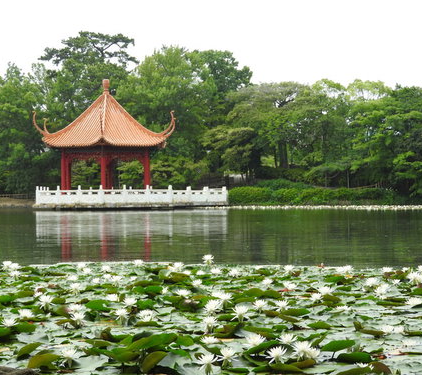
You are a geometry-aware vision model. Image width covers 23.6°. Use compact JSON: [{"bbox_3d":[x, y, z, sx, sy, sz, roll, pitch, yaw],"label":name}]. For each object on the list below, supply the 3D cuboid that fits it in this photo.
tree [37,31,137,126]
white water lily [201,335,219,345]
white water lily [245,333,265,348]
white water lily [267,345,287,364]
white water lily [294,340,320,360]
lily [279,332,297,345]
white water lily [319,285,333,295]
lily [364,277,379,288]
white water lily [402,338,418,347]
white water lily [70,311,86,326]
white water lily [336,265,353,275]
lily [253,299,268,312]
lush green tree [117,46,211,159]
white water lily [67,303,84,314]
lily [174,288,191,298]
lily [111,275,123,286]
[{"bbox_3d":[-9.800,-6.000,80.000,8.200,13.000,8.000,0,0,0],"label":"tree"},{"bbox_3d":[-0.004,1.112,7.420,0.130,0.065,0.130,0,0,0],"label":"white water lily"},{"bbox_3d":[0.327,1.123,7.419,0.147,0.102,0.147,0,0,0],"label":"white water lily"},{"bbox_3d":[0.382,0.966,5.829,0.118,0.097,0.118,0,0,0],"label":"white water lily"},{"bbox_3d":[0.650,1.110,6.886,0.177,0.110,0.170,0,0,0],"label":"white water lily"},{"bbox_3d":[0.496,0.977,6.498,0.119,0.070,0.119,0,0,0],"label":"lily"},{"bbox_3d":[1.076,0.955,9.418,0.133,0.082,0.133,0,0,0],"label":"white water lily"},{"bbox_3d":[1.982,1.175,12.444,0.170,0.118,0.170,0,0,0],"label":"lily"},{"bbox_3d":[1.517,1.185,7.728,0.119,0.048,0.119,0,0,0],"label":"white water lily"},{"bbox_3d":[-1.142,1.120,8.647,0.137,0.110,0.137,0,0,0],"label":"white water lily"},{"bbox_3d":[1.900,1.172,14.393,0.207,0.116,0.207,0,0,0],"label":"white water lily"},{"bbox_3d":[0.410,0.976,8.327,0.111,0.100,0.111,0,0,0],"label":"lily"},{"bbox_3d":[-3.679,-5.380,80.000,7.437,11.552,7.121,0,0,0],"label":"lush green tree"},{"bbox_3d":[-1.067,0.957,7.995,0.127,0.082,0.127,0,0,0],"label":"white water lily"},{"bbox_3d":[-0.285,1.059,10.120,0.165,0.080,0.165,0,0,0],"label":"lily"},{"bbox_3d":[-1.143,1.137,12.366,0.147,0.110,0.147,0,0,0],"label":"lily"}]

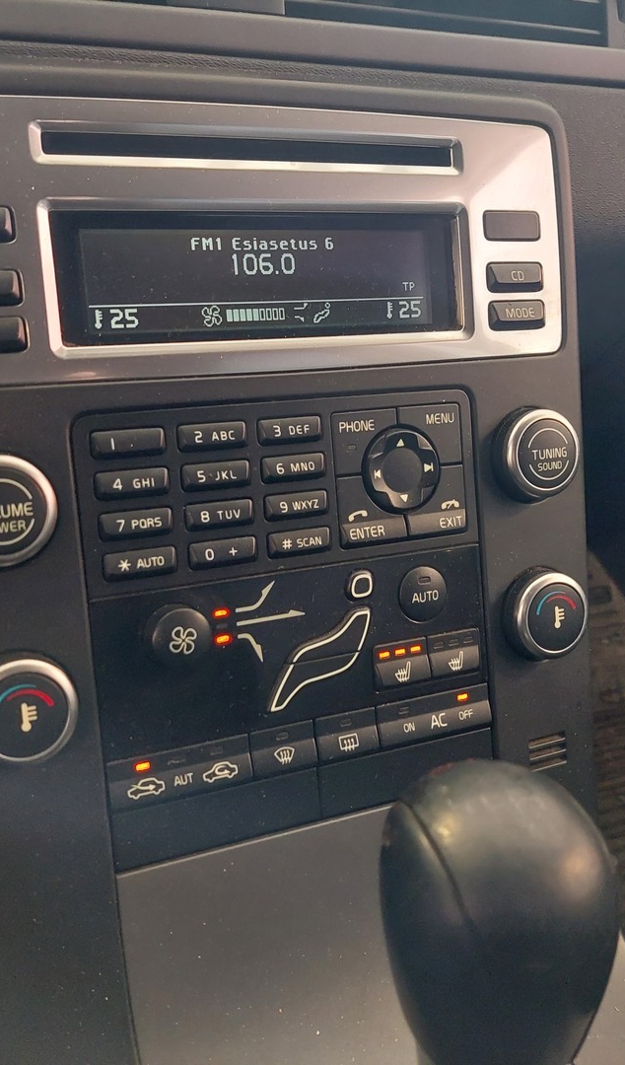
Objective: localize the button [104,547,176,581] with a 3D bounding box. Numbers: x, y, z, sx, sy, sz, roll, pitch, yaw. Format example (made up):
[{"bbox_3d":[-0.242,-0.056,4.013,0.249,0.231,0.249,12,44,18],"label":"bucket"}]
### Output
[{"bbox_3d":[-0.048,0.009,0.285,0.020,0.008,0.004,-7,5,-25],"label":"button"}]

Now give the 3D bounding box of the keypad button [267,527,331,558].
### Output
[{"bbox_3d":[-0.003,0.003,0.306,0.020,0.007,0.004,-7,5,-25],"label":"keypad button"}]

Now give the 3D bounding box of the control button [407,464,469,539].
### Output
[{"bbox_3d":[0.040,-0.010,0.326,0.021,0.021,0.004,-7,5,-25],"label":"control button"}]

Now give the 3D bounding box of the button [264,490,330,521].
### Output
[{"bbox_3d":[-0.005,-0.008,0.319,0.021,0.009,0.004,-7,5,-24],"label":"button"}]

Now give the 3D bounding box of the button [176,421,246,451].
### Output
[{"bbox_3d":[-0.028,-0.027,0.293,0.020,0.007,0.004,-7,5,-25],"label":"button"}]

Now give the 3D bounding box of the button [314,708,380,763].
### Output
[{"bbox_3d":[0.011,0.063,0.315,0.021,0.014,0.004,-7,5,-25],"label":"button"}]

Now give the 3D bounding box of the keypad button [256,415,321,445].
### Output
[{"bbox_3d":[-0.007,-0.032,0.317,0.021,0.009,0.004,-7,5,-24],"label":"keypad button"}]

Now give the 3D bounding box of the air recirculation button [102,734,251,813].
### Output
[{"bbox_3d":[-0.037,0.068,0.293,0.042,0.014,0.004,-7,5,-25],"label":"air recirculation button"}]

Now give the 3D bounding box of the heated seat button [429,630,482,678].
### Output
[{"bbox_3d":[0.048,0.041,0.344,0.018,0.014,0.005,-7,5,-24],"label":"heated seat button"}]

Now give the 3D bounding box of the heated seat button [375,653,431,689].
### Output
[{"bbox_3d":[0.029,0.044,0.323,0.019,0.008,0.004,-7,5,-25],"label":"heated seat button"}]

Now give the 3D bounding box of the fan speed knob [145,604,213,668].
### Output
[{"bbox_3d":[-0.039,0.030,0.301,0.018,0.018,0.010,-7,5,-24],"label":"fan speed knob"}]

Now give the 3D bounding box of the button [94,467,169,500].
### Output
[{"bbox_3d":[-0.050,-0.014,0.284,0.020,0.007,0.004,-7,5,-25],"label":"button"}]

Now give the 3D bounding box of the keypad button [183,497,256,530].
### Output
[{"bbox_3d":[-0.028,-0.006,0.309,0.021,0.009,0.004,-7,5,-24],"label":"keypad button"}]

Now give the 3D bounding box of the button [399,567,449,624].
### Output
[{"bbox_3d":[0.037,0.020,0.338,0.018,0.018,0.004,-7,5,-24],"label":"button"}]

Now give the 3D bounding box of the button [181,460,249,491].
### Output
[{"bbox_3d":[-0.029,-0.017,0.308,0.021,0.009,0.004,-7,5,-24],"label":"button"}]

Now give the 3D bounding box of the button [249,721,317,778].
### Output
[{"bbox_3d":[-0.008,0.065,0.306,0.021,0.014,0.004,-7,5,-25],"label":"button"}]

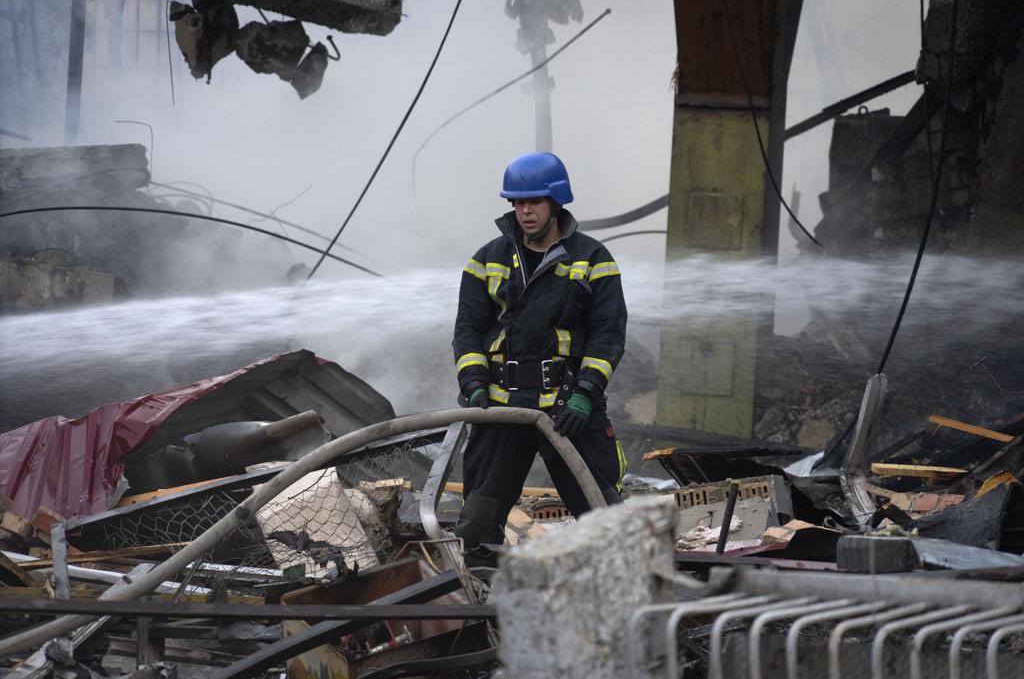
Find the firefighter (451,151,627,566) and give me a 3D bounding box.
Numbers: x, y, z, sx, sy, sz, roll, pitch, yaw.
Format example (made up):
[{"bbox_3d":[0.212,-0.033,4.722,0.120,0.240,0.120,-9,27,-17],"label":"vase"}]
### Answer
[{"bbox_3d":[0.105,0.214,24.200,0.660,1.760,0.460,0,1,15],"label":"firefighter"}]

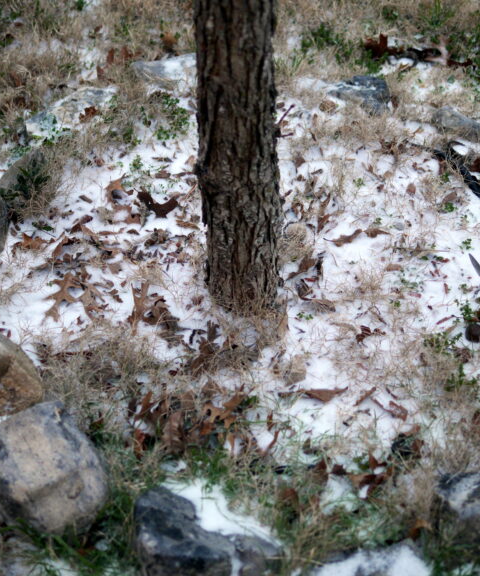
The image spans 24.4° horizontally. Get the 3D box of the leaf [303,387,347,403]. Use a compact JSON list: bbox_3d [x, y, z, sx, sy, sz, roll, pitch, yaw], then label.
[{"bbox_3d":[0.168,0.211,2.203,0.085,0.017,0.032,-4,40,-3],"label":"leaf"}]

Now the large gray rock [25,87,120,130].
[{"bbox_3d":[-0.433,-0.466,2.874,0.240,0.080,0.140,-11,45,-11],"label":"large gray rock"}]

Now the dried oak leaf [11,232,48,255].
[{"bbox_3d":[-0.492,-0.104,2.595,0.082,0.025,0.052,-7,40,-7],"label":"dried oak leaf"}]

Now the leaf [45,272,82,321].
[{"bbox_3d":[-0.381,0.017,2.396,0.085,0.020,0.130,0,44,0],"label":"leaf"}]

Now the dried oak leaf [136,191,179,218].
[{"bbox_3d":[-0.194,-0.197,2.610,0.097,0.030,0.075,7,44,7],"label":"dried oak leaf"}]

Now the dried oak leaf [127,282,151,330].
[{"bbox_3d":[-0.217,0.039,2.370,0.055,0.030,0.125,0,44,0],"label":"dried oak leaf"}]

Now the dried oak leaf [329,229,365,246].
[{"bbox_3d":[0.250,-0.119,2.603,0.080,0.015,0.030,-14,41,-15],"label":"dried oak leaf"}]

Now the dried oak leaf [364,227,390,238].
[{"bbox_3d":[0.324,-0.131,2.617,0.057,0.013,0.030,-1,39,1],"label":"dried oak leaf"}]

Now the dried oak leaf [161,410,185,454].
[{"bbox_3d":[-0.128,0.275,2.114,0.044,0.040,0.078,-1,39,1],"label":"dried oak leaf"}]

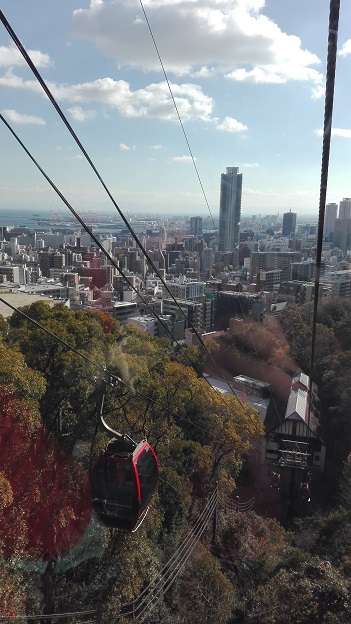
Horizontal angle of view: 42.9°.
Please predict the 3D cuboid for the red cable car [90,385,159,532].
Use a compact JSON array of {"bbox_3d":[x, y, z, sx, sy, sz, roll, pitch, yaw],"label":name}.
[{"bbox_3d":[-1.452,4.055,12.902,1.600,4.150,1.550,5,13,18],"label":"red cable car"}]

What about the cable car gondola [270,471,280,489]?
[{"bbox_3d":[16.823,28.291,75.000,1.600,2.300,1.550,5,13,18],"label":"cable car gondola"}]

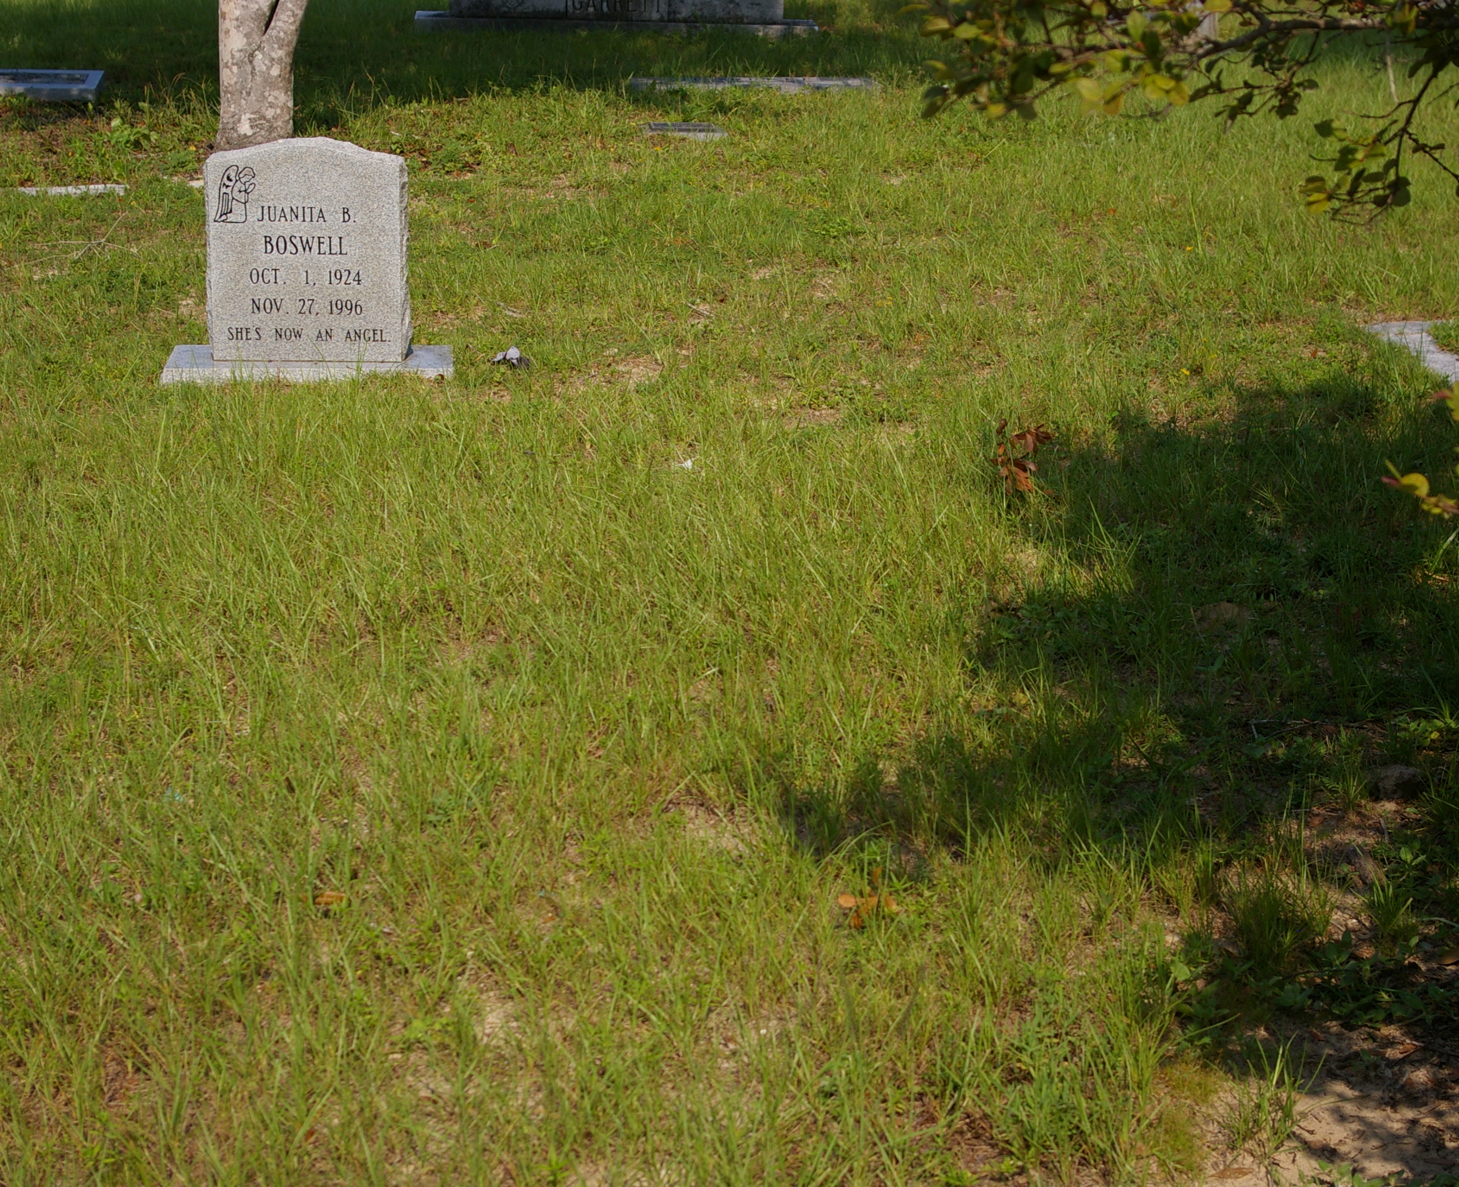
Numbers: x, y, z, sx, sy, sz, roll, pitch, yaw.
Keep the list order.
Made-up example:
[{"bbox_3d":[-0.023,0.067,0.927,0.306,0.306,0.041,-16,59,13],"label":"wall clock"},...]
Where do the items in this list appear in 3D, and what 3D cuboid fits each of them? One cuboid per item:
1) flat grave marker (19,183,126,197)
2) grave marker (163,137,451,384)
[{"bbox_3d":[-2.262,-1.345,10.213,0.390,0.080,0.220,0,19,-5],"label":"flat grave marker"},{"bbox_3d":[-1.113,-0.880,7.911,0.748,0.644,0.300,0,16,-5],"label":"grave marker"}]

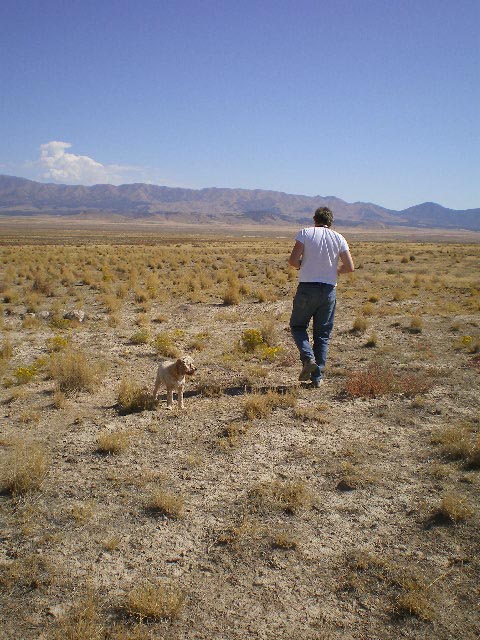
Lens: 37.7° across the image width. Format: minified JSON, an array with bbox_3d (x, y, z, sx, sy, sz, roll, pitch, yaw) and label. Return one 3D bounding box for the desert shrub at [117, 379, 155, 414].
[{"bbox_3d":[-0.878,0.625,5.911,0.314,0.274,0.278,1,7,-8],"label":"desert shrub"}]

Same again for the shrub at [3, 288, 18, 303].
[{"bbox_3d":[-4.825,-0.524,14.768,0.320,0.271,0.288,-2,8,-18],"label":"shrub"}]

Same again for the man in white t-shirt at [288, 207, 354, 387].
[{"bbox_3d":[0.807,-0.233,6.956,0.620,1.770,0.550,3,7,7],"label":"man in white t-shirt"}]

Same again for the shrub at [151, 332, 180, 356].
[{"bbox_3d":[-0.926,0.293,8.736,0.371,0.268,0.334,0,7,-6],"label":"shrub"}]

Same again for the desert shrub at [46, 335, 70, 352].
[{"bbox_3d":[-2.230,0.277,8.629,0.289,0.188,0.258,0,8,-15],"label":"desert shrub"}]

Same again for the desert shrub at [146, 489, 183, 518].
[{"bbox_3d":[-0.404,0.984,3.820,0.203,0.130,0.179,1,7,-6],"label":"desert shrub"}]

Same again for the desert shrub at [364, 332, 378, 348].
[{"bbox_3d":[1.792,0.269,9.543,0.187,0.191,0.167,3,8,11],"label":"desert shrub"}]

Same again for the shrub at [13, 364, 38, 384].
[{"bbox_3d":[-2.155,0.538,7.059,0.250,0.176,0.225,-2,8,-17],"label":"shrub"}]

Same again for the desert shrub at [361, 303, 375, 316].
[{"bbox_3d":[2.372,-0.204,13.068,0.256,0.240,0.231,2,7,10],"label":"desert shrub"}]

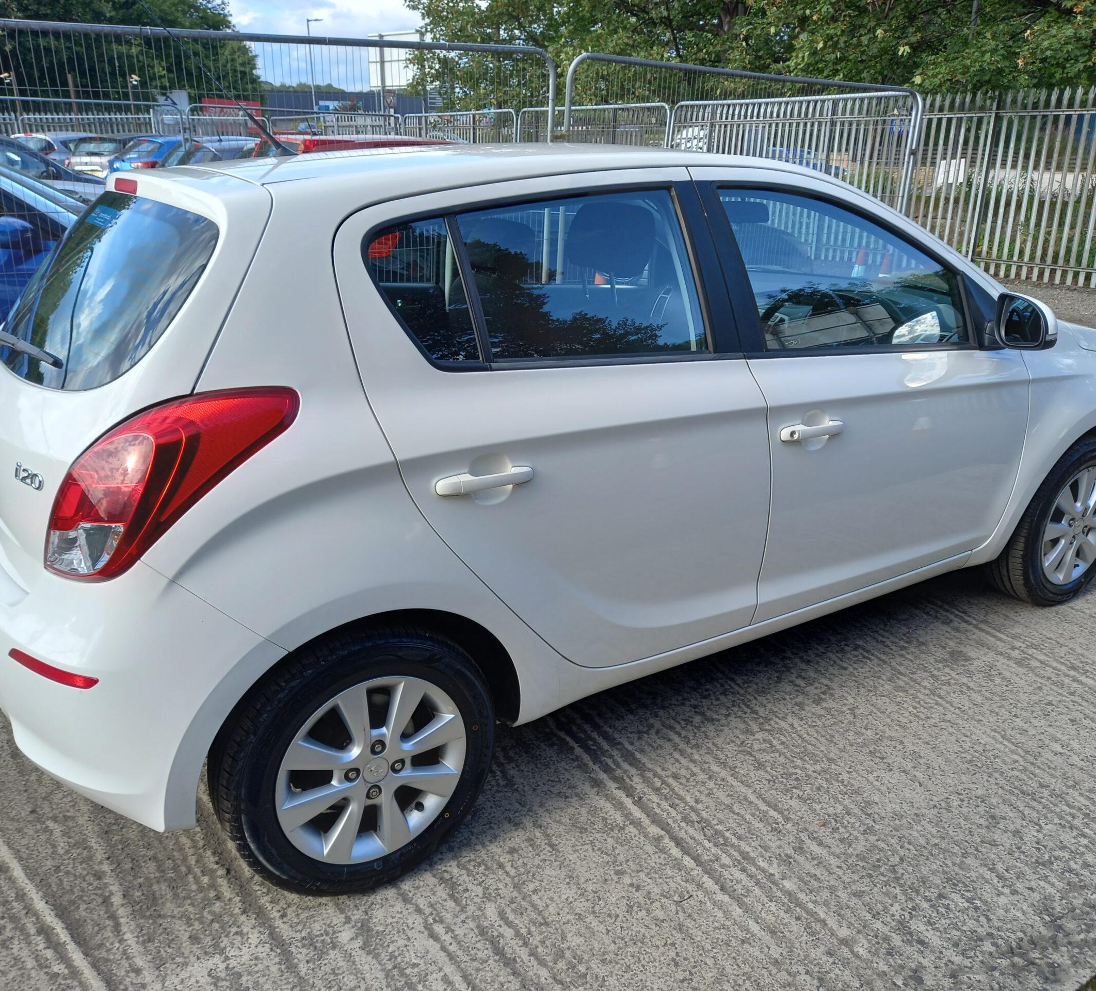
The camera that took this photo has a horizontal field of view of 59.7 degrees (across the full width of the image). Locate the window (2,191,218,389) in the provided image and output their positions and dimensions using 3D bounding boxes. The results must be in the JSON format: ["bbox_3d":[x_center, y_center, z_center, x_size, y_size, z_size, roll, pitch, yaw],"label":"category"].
[{"bbox_3d":[-1.054,-0.472,2.179,0.130,0.460,1.160,39,-7,-36],"label":"window"}]

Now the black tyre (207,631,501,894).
[{"bbox_3d":[-0.399,0.541,2.022,0.600,0.600,0.195,-12,22,-30],"label":"black tyre"}]

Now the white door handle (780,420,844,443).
[{"bbox_3d":[0.655,-0.166,2.363,0.222,0.042,0.048,-12,22,-30],"label":"white door handle"}]

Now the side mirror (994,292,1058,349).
[{"bbox_3d":[1.339,-0.484,2.632,0.120,0.160,0.185,-12,22,-30],"label":"side mirror"}]

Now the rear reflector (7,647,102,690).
[{"bbox_3d":[-0.922,0.321,1.773,0.245,0.035,0.030,9,21,24],"label":"rear reflector"}]

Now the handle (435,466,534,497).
[{"bbox_3d":[-0.124,-0.033,1.891,0.222,0.042,0.048,-12,22,-30],"label":"handle"}]

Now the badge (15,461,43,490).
[{"bbox_3d":[-0.964,-0.044,1.767,0.120,0.038,0.012,13,16,33],"label":"badge"}]

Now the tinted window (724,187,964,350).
[{"bbox_3d":[0.802,-0.578,2.474,0.870,0.455,0.050,-12,3,-30],"label":"tinted window"}]

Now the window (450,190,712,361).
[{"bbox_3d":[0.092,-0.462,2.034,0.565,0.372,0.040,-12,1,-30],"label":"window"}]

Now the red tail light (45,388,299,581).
[{"bbox_3d":[-0.679,-0.031,1.711,0.445,0.320,0.240,-12,22,-30],"label":"red tail light"}]

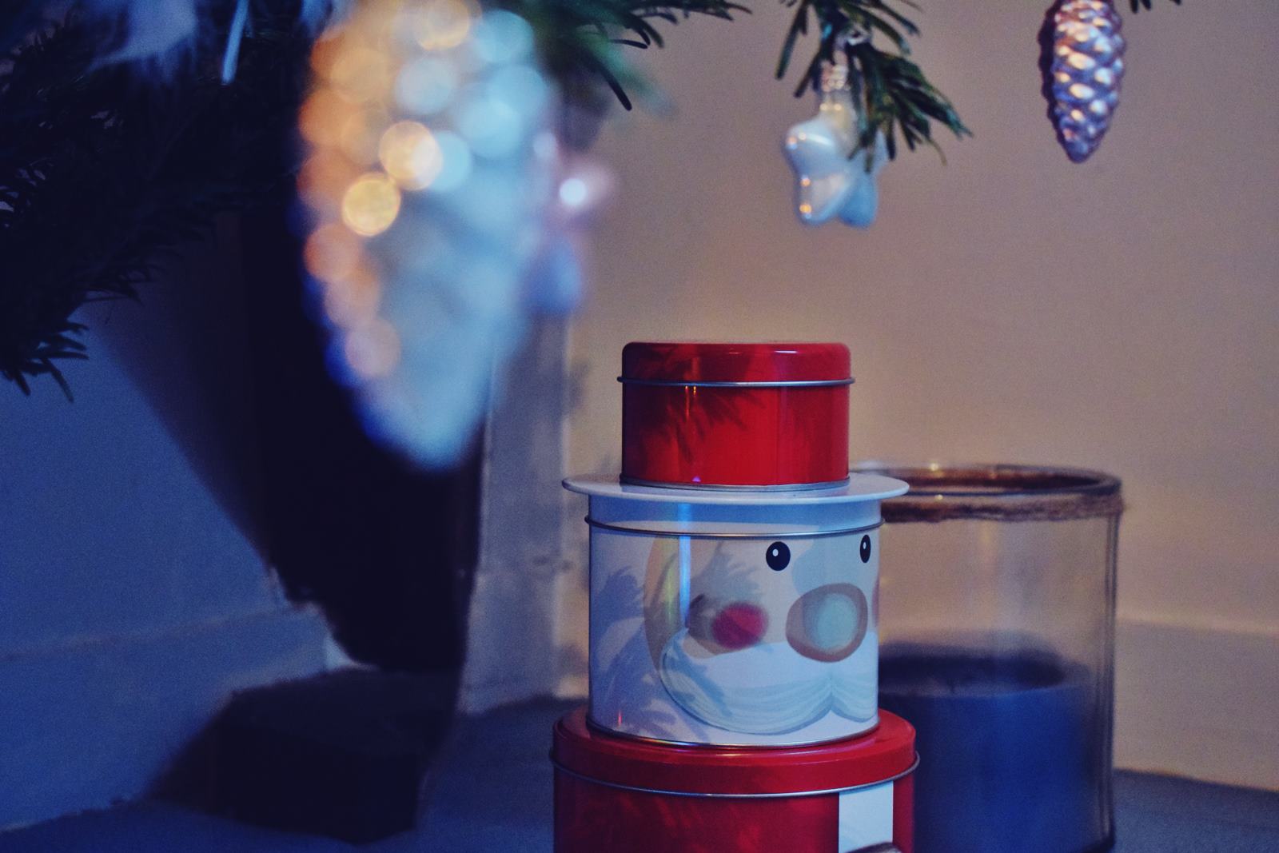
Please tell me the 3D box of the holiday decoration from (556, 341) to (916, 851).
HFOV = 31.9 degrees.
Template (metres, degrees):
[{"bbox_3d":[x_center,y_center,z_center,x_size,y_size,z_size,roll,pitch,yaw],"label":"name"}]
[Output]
[{"bbox_3d":[0.042,0.100,0.965,0.160,0.272,0.160,1,3,0],"label":"holiday decoration"}]

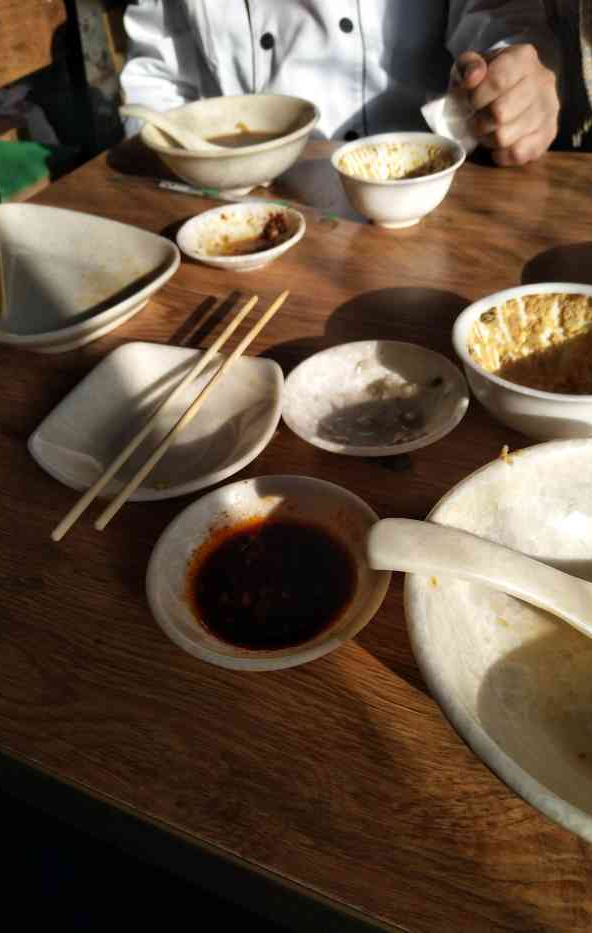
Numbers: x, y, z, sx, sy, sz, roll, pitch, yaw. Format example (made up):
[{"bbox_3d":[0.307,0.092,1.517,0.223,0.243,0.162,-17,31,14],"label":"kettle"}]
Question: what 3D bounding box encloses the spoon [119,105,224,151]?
[{"bbox_3d":[-0.106,-0.308,0.665,0.132,0.050,0.042,10,46,6],"label":"spoon"}]

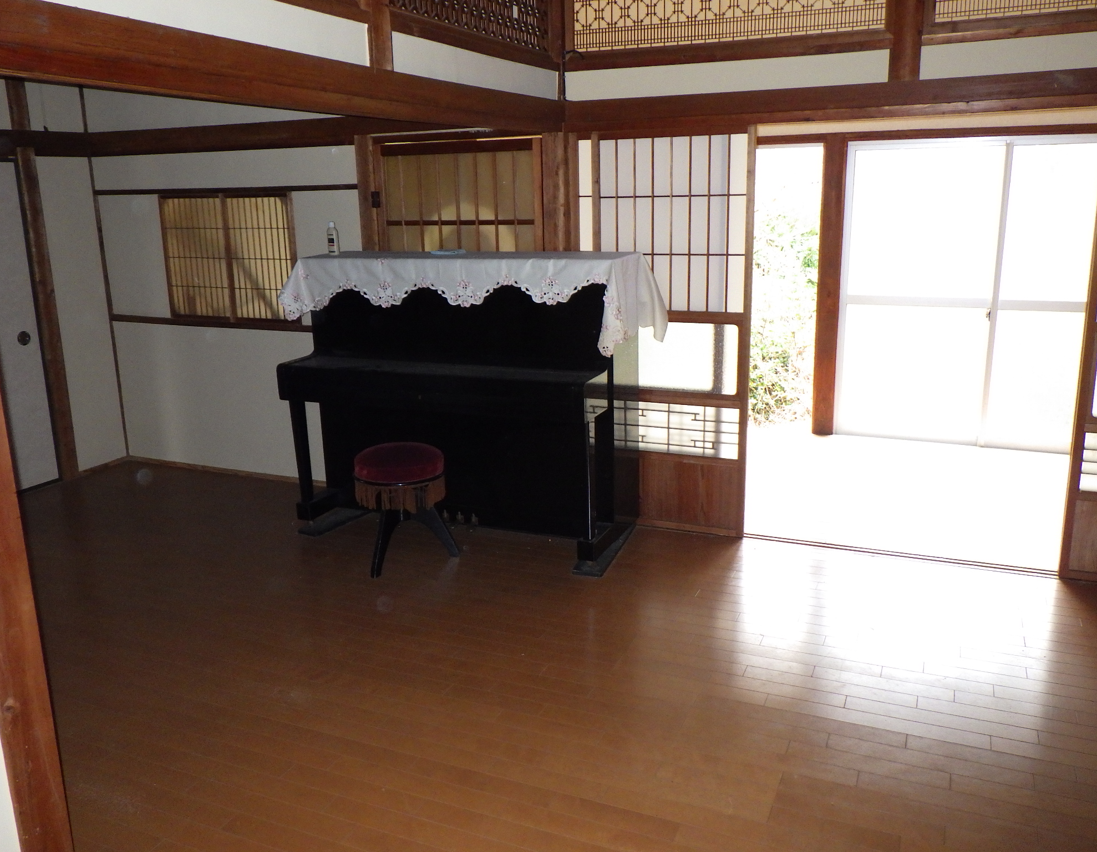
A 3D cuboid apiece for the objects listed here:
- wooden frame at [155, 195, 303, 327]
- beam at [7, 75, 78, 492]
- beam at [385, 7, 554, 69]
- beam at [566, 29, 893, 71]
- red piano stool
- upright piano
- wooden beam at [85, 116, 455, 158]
[{"bbox_3d":[-1.694,-0.890,4.886,0.910,0.690,0.050,5,16,23],"label":"wooden frame"},{"bbox_3d":[-2.725,-0.780,4.997,0.100,2.180,0.110,5,16,23],"label":"beam"},{"bbox_3d":[-0.240,-1.367,3.305,0.070,0.065,1.270,5,16,23],"label":"beam"},{"bbox_3d":[0.662,-1.479,3.630,1.300,0.070,0.070,5,16,23],"label":"beam"},{"bbox_3d":[-0.619,0.347,3.875,0.400,0.460,0.400,-1,14,0],"label":"red piano stool"},{"bbox_3d":[-0.376,-0.118,4.081,1.470,1.246,0.670,5,16,22],"label":"upright piano"},{"bbox_3d":[-1.330,-1.445,4.555,2.640,0.132,0.065,5,16,23],"label":"wooden beam"}]

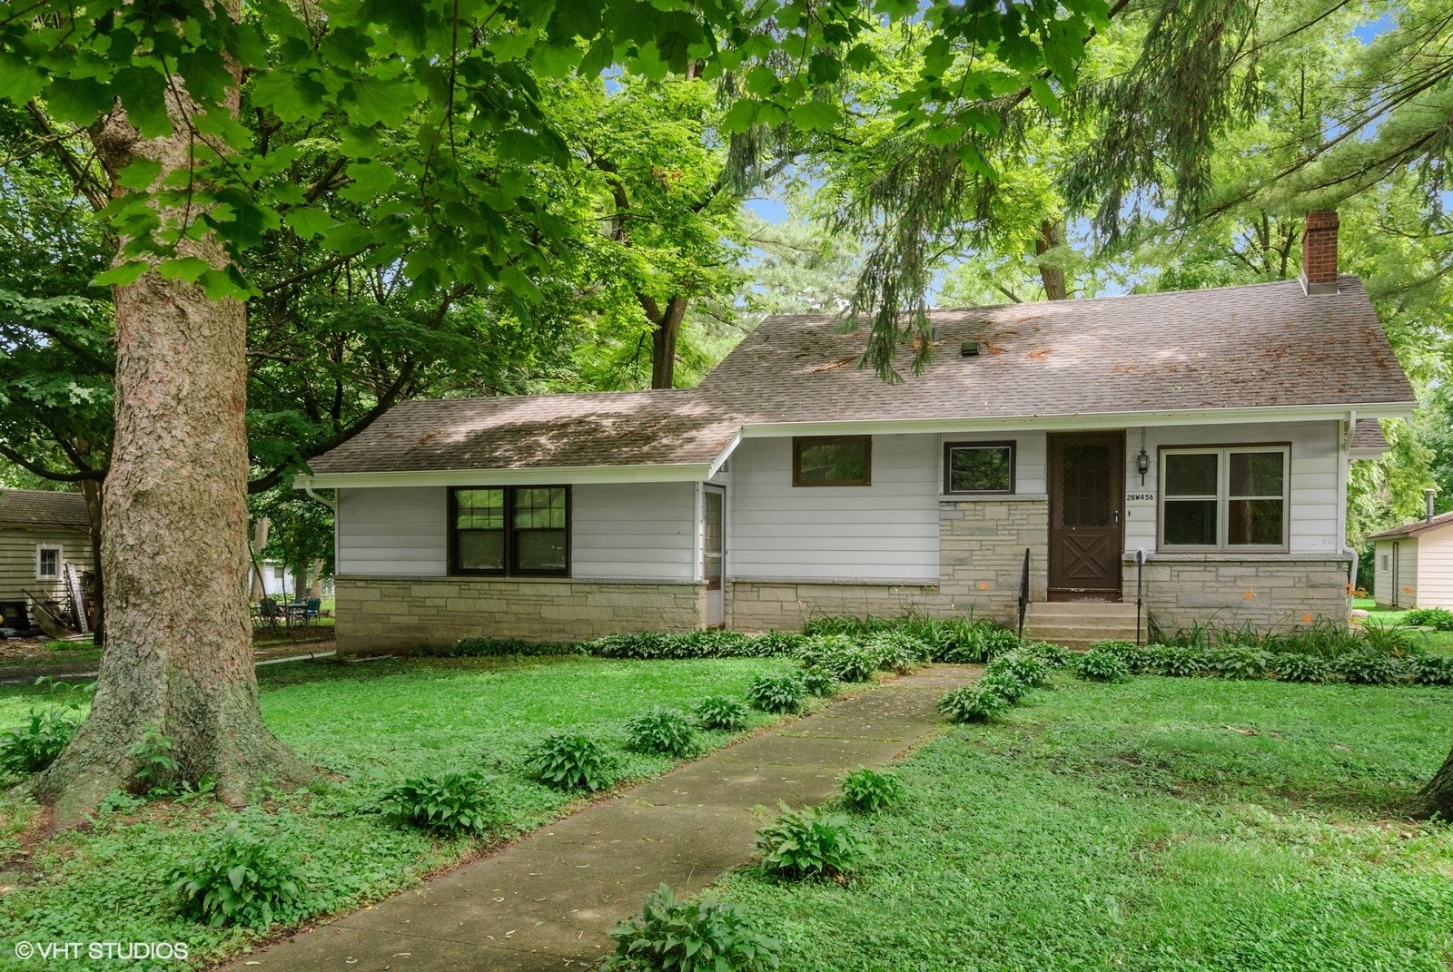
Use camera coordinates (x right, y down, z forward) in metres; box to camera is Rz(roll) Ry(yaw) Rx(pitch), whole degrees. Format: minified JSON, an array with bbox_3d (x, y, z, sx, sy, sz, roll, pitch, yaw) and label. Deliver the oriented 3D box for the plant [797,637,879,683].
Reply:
[{"bbox_3d":[1.170,1.814,11.900,0.800,0.420,0.740,-1,-2,20],"label":"plant"}]

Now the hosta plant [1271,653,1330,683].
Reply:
[{"bbox_3d":[5.920,1.864,11.650,0.600,0.300,0.560,-1,-2,20],"label":"hosta plant"}]

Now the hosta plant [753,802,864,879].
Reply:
[{"bbox_3d":[0.382,1.596,5.150,0.510,0.290,0.490,0,-2,0],"label":"hosta plant"}]

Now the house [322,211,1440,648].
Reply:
[{"bbox_3d":[2.202,-0.764,19.209,15.200,6.400,9.500,-1,-2,20],"label":"house"}]

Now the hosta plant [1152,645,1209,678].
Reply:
[{"bbox_3d":[4.870,1.877,12.150,0.610,0.320,0.570,-1,-2,20],"label":"hosta plant"}]

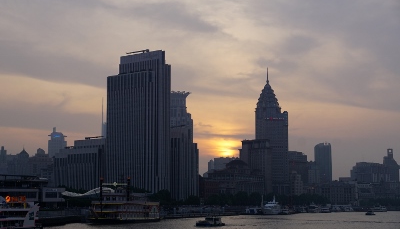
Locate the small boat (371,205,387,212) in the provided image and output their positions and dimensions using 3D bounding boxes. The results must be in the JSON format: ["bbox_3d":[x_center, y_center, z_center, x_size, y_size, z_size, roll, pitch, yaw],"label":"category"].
[{"bbox_3d":[198.100,104.540,924.120,20.000,7.360,5.200,3,-7,-28],"label":"small boat"}]

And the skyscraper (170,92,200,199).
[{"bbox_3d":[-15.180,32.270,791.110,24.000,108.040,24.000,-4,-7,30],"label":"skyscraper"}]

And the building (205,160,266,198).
[{"bbox_3d":[35.480,70.460,857.390,48.000,48.490,40.000,4,-7,-30],"label":"building"}]

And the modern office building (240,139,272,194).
[{"bbox_3d":[62.920,65.150,928.370,29.000,74.750,22.000,-4,-7,30],"label":"modern office building"}]

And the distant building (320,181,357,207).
[{"bbox_3d":[180.620,105.090,1095.050,41.000,34.310,30.000,3,-7,-23],"label":"distant building"}]

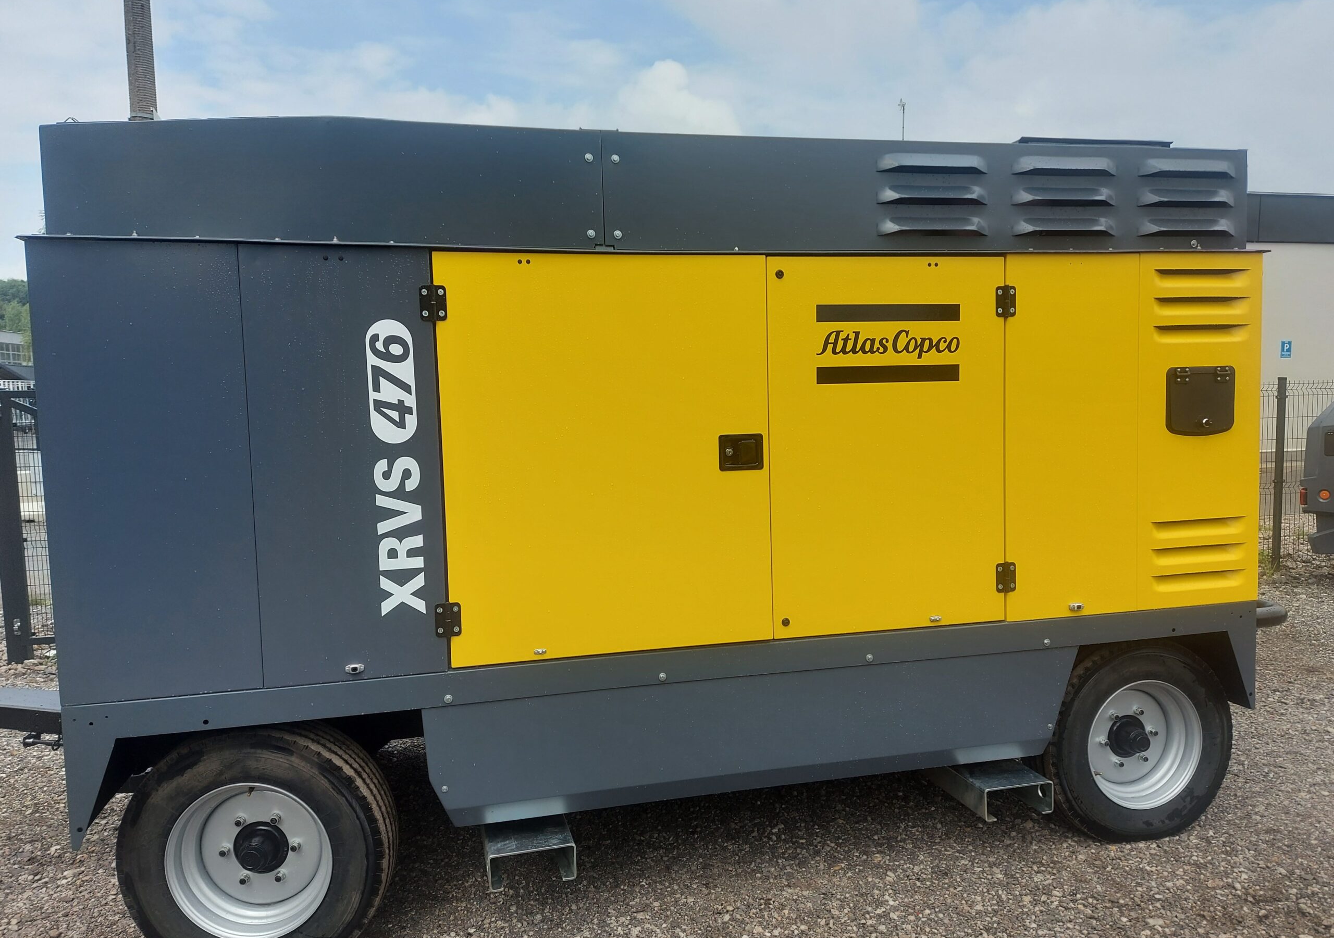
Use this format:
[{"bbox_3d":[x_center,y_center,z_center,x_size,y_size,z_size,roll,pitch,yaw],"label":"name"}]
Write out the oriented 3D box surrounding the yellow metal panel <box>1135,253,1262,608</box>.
[{"bbox_3d":[1.842,-0.130,3.224,0.488,1.215,0.050,-3,4,-12],"label":"yellow metal panel"}]

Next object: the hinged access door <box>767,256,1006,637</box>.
[{"bbox_3d":[0.716,-0.080,2.994,0.812,1.215,0.050,-3,4,-12],"label":"hinged access door"}]

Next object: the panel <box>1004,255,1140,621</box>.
[{"bbox_3d":[1.358,-0.108,3.125,0.500,1.215,0.050,-3,4,-12],"label":"panel"}]

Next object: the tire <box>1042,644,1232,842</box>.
[{"bbox_3d":[1.678,0.970,3.365,0.765,0.765,0.220,-3,4,-12],"label":"tire"}]

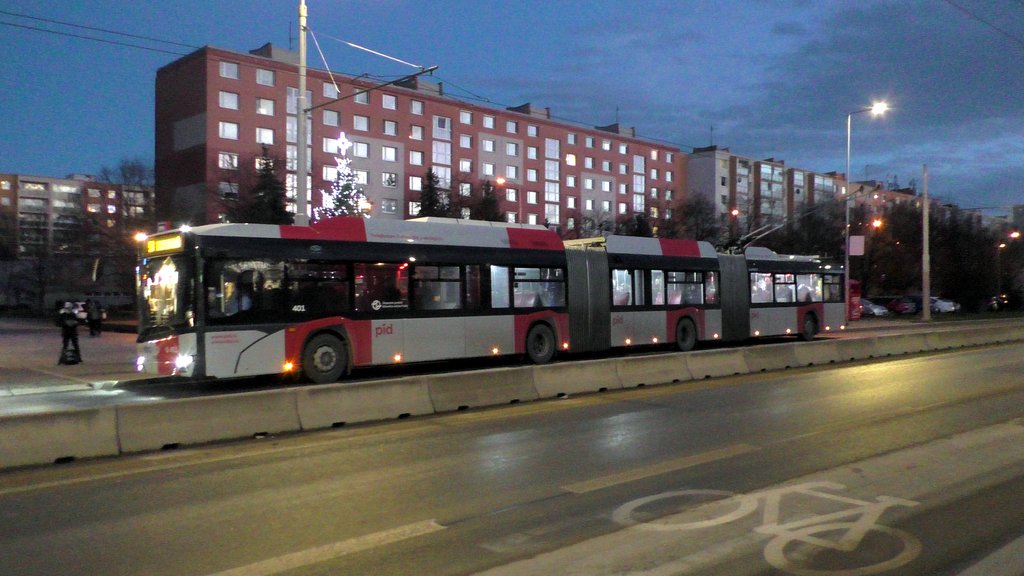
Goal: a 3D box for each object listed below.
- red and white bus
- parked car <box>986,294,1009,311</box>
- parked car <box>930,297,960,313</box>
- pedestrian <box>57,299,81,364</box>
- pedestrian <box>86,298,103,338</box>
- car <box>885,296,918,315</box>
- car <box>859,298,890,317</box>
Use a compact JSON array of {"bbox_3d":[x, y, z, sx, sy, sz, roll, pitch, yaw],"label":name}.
[{"bbox_3d":[2.640,0.125,23.150,24.700,3.450,2.550,0,0,-43],"label":"red and white bus"},{"bbox_3d":[47.582,1.424,80.000,1.800,1.480,4.300,0,0,-41],"label":"parked car"},{"bbox_3d":[39.006,1.536,74.500,1.800,1.480,4.300,0,0,-41],"label":"parked car"},{"bbox_3d":[-11.788,1.185,21.700,0.600,1.710,0.420,0,0,-27],"label":"pedestrian"},{"bbox_3d":[-18.861,1.355,36.800,0.550,1.710,0.400,0,0,-23],"label":"pedestrian"},{"bbox_3d":[32.697,1.504,70.000,1.800,1.480,4.300,0,0,-41],"label":"car"},{"bbox_3d":[28.048,1.516,65.000,1.800,1.480,4.300,0,0,-41],"label":"car"}]

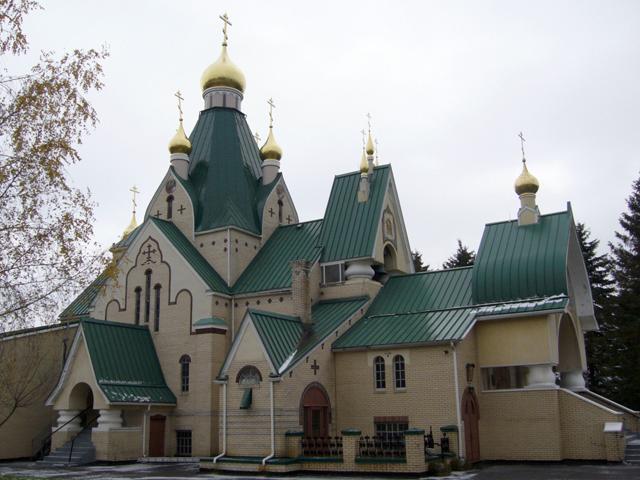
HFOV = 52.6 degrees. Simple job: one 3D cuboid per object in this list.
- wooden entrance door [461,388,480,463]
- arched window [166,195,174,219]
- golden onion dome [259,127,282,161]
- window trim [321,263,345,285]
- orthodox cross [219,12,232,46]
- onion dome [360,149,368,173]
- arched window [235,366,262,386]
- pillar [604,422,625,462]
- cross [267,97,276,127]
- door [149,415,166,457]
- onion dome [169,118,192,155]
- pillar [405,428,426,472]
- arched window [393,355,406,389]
[{"bbox_3d":[5.399,6.580,23.093,0.180,2.543,1.795,-10,-17,28],"label":"wooden entrance door"},{"bbox_3d":[-7.730,-1.729,33.685,0.492,1.310,0.177,-10,-17,29],"label":"arched window"},{"bbox_3d":[-2.761,-5.342,36.386,1.231,1.970,1.231,-2,-15,0],"label":"golden onion dome"},{"bbox_3d":[0.599,1.594,29.954,1.229,1.043,0.130,-10,-17,28],"label":"window trim"},{"bbox_3d":[-5.888,-13.116,40.321,0.118,2.216,1.133,-10,-17,29],"label":"orthodox cross"},{"bbox_3d":[2.268,-4.052,33.051,0.390,1.331,0.390,-1,-15,0],"label":"onion dome"},{"bbox_3d":[-2.375,4.598,21.800,1.080,0.650,0.150,-10,-17,29],"label":"arched window"},{"bbox_3d":[9.869,6.761,21.682,0.474,1.237,0.500,-10,-17,28],"label":"pillar"},{"bbox_3d":[-2.897,-7.667,38.656,0.080,1.921,0.950,-10,-17,28],"label":"cross"},{"bbox_3d":[-7.089,8.585,28.304,0.140,1.842,0.980,-10,-17,28],"label":"door"},{"bbox_3d":[-7.648,-5.587,35.277,1.221,1.970,1.221,-2,-15,0],"label":"onion dome"},{"bbox_3d":[2.846,6.265,19.290,0.453,1.239,0.453,-10,-17,29],"label":"pillar"},{"bbox_3d":[2.884,4.786,23.345,0.491,1.288,0.140,-10,-17,28],"label":"arched window"}]

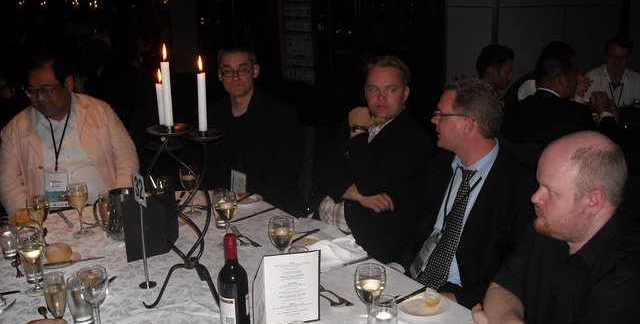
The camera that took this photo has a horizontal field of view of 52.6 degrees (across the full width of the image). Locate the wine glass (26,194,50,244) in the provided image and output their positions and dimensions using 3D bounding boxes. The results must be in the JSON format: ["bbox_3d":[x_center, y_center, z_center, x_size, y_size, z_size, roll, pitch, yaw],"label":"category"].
[{"bbox_3d":[-0.976,0.213,2.269,0.078,0.187,0.078,-1,14,0],"label":"wine glass"}]

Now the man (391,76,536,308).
[{"bbox_3d":[0.401,0.407,2.083,0.800,1.345,0.580,-12,18,-39],"label":"man"}]

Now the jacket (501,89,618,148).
[{"bbox_3d":[1.235,-0.075,3.461,0.560,0.660,0.450,6,15,26],"label":"jacket"}]

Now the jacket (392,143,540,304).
[{"bbox_3d":[0.489,0.236,2.210,0.410,0.640,0.520,-11,19,-31],"label":"jacket"}]

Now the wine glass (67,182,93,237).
[{"bbox_3d":[-0.888,0.179,2.404,0.078,0.187,0.078,-1,14,0],"label":"wine glass"}]

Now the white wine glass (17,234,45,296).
[{"bbox_3d":[-0.868,0.307,1.950,0.080,0.190,0.080,0,16,0],"label":"white wine glass"}]

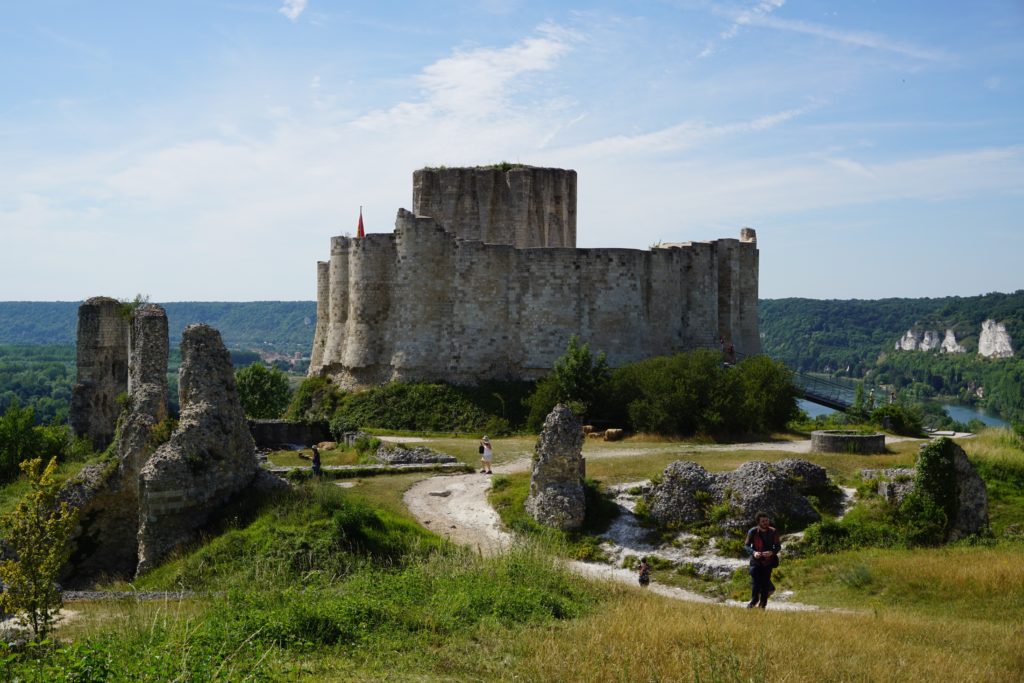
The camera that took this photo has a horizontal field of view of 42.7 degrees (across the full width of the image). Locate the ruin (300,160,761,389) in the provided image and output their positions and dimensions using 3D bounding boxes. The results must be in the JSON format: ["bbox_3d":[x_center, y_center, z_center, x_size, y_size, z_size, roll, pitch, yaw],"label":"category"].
[{"bbox_3d":[2.200,-6.600,126.000,43.500,21.500,38.000,0,2,0],"label":"ruin"}]

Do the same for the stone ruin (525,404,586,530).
[{"bbox_3d":[1.580,4.490,47.000,2.150,4.400,2.000,0,2,6],"label":"stone ruin"}]

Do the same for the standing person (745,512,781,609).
[{"bbox_3d":[4.633,4.060,24.200,0.620,1.770,0.480,0,2,16],"label":"standing person"}]

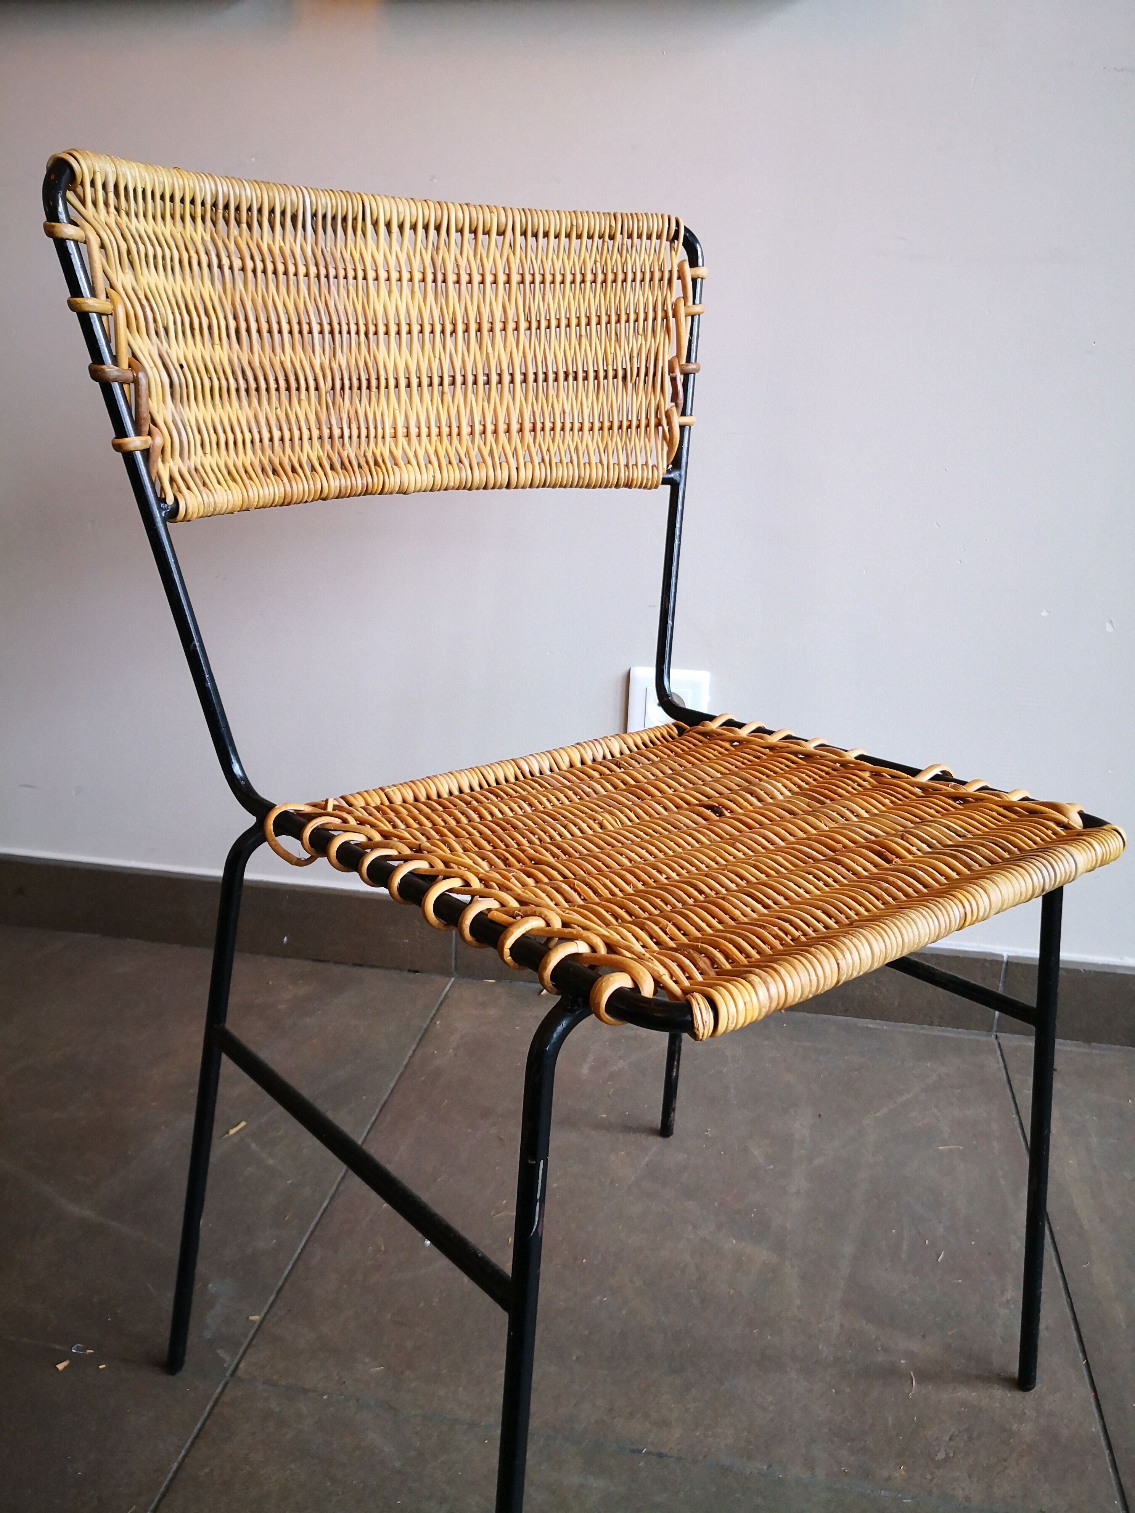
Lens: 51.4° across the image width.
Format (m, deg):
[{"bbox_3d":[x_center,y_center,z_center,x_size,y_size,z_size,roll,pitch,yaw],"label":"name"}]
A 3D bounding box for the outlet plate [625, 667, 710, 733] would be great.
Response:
[{"bbox_3d":[0.104,-0.051,1.220,0.081,0.081,0.010,5,19,10],"label":"outlet plate"}]

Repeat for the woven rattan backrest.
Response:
[{"bbox_3d":[-0.102,-0.266,0.777,0.458,0.203,0.107,-13,20,-35],"label":"woven rattan backrest"}]

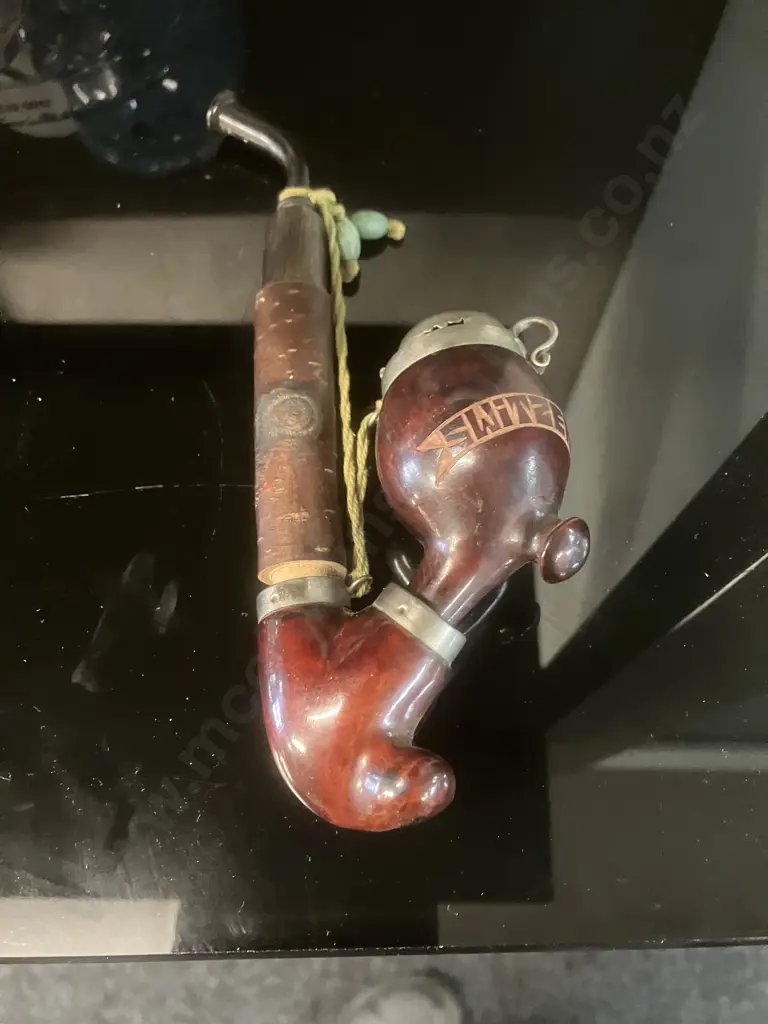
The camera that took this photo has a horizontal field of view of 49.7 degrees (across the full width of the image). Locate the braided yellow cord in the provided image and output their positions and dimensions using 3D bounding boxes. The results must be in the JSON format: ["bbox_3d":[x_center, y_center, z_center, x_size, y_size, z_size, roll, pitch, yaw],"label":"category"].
[{"bbox_3d":[-0.014,-0.042,0.242,0.025,0.018,0.141,-6,70,-2],"label":"braided yellow cord"}]

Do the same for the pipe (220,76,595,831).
[{"bbox_3d":[-0.003,-0.040,0.232,0.103,0.051,0.241,-7,69,7],"label":"pipe"}]

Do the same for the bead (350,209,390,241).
[{"bbox_3d":[-0.005,-0.099,0.285,0.014,0.010,0.010,8,66,-5],"label":"bead"}]

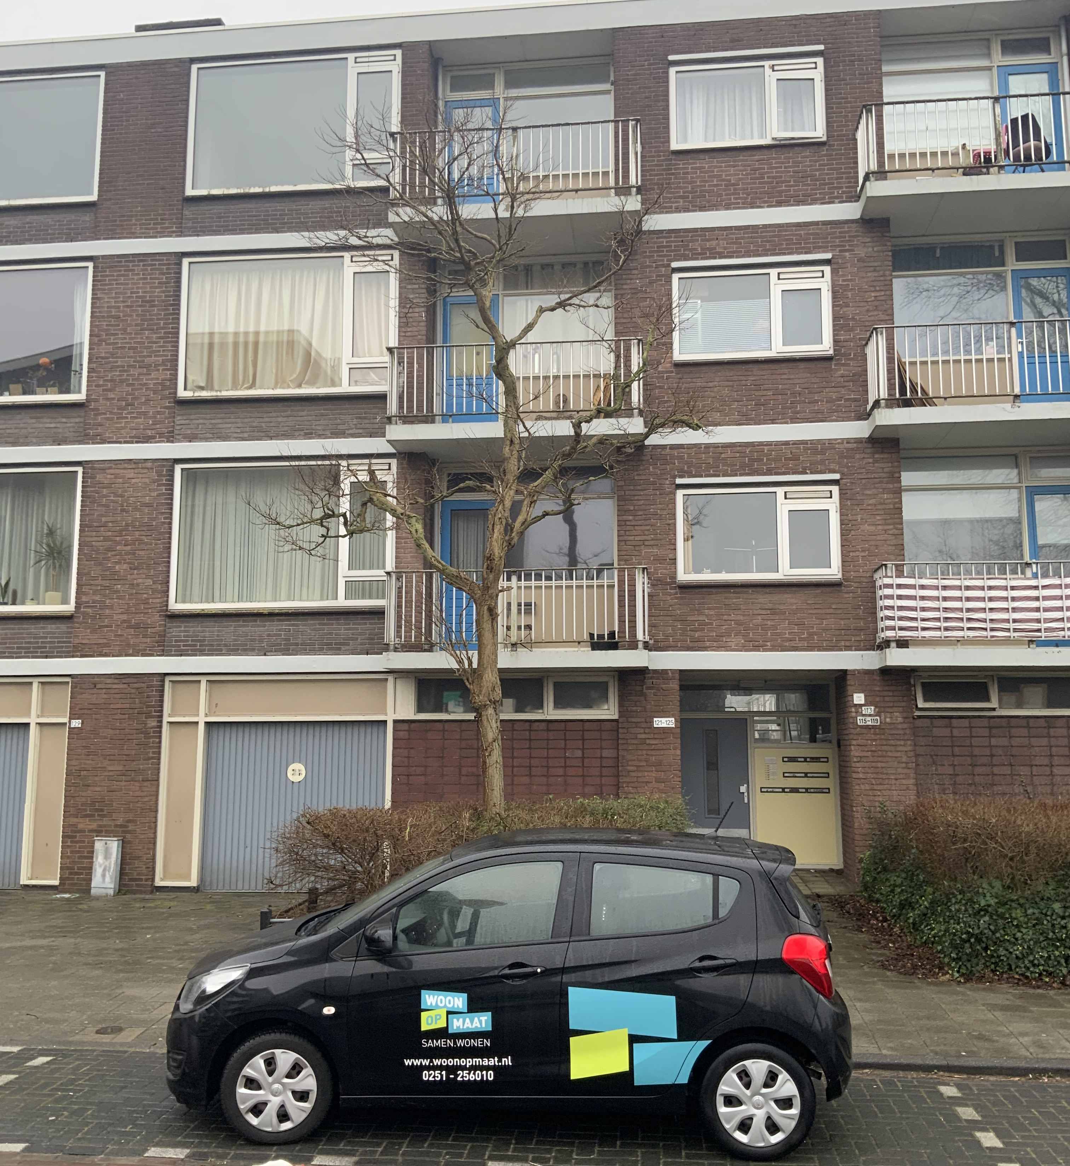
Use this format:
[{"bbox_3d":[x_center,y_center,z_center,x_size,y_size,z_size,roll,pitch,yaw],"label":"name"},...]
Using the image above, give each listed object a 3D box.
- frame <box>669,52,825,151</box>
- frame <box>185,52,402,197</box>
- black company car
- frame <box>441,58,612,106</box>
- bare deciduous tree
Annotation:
[{"bbox_3d":[2.775,-6.237,15.611,1.987,1.224,0.120,-1,-8,7],"label":"frame"},{"bbox_3d":[-3.223,-6.152,16.018,2.917,1.889,0.120,-1,-8,6],"label":"frame"},{"bbox_3d":[-0.116,2.183,6.746,3.675,1.490,1.660,-1,-8,5],"label":"black company car"},{"bbox_3d":[-0.100,-6.908,16.428,2.359,0.525,0.120,-1,-8,6],"label":"frame"},{"bbox_3d":[-0.575,-0.814,11.763,4.395,8.457,3.700,-1,-8,6],"label":"bare deciduous tree"}]

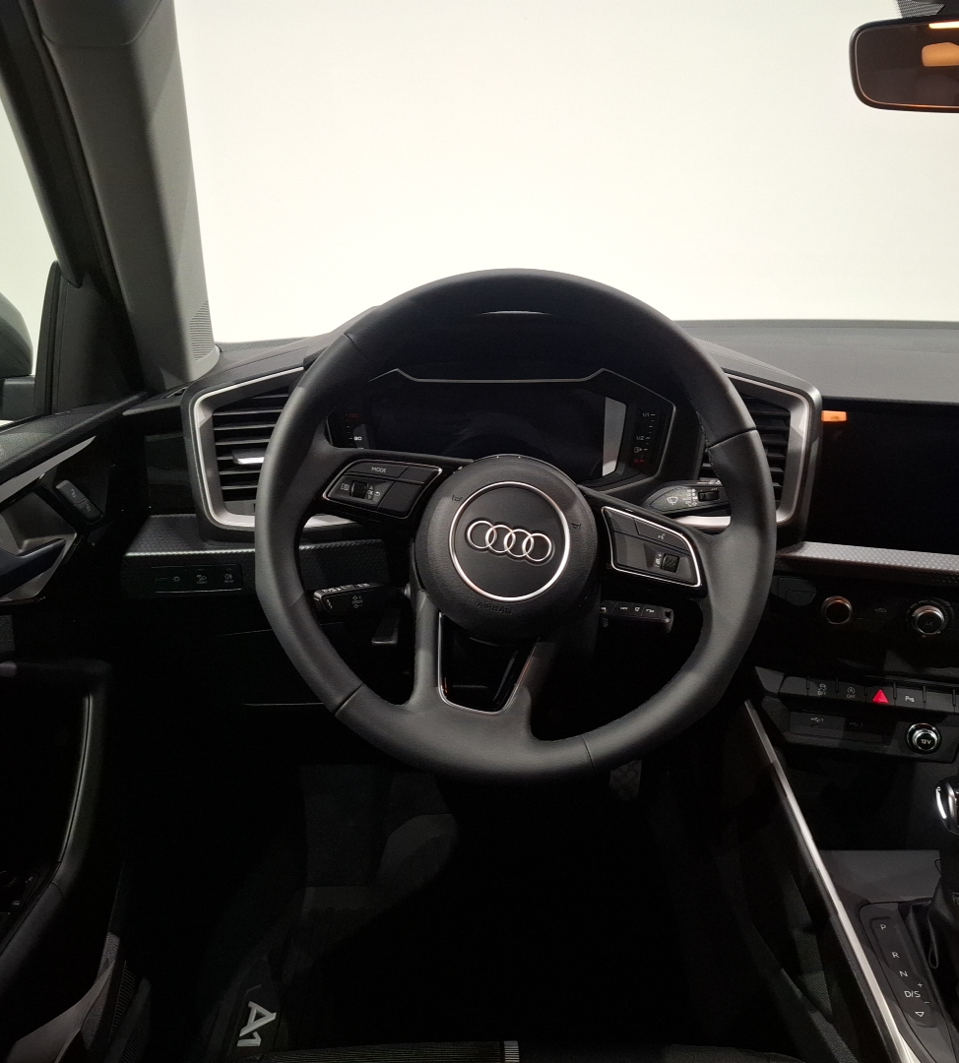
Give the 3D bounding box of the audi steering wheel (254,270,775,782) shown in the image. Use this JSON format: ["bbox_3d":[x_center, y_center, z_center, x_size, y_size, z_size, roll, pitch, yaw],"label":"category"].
[{"bbox_3d":[0.025,-0.008,0.694,0.370,0.370,0.090,12,-9,2],"label":"audi steering wheel"}]

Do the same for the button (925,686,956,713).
[{"bbox_3d":[0.396,0.146,0.813,0.024,0.018,0.009,5,-18,15],"label":"button"}]

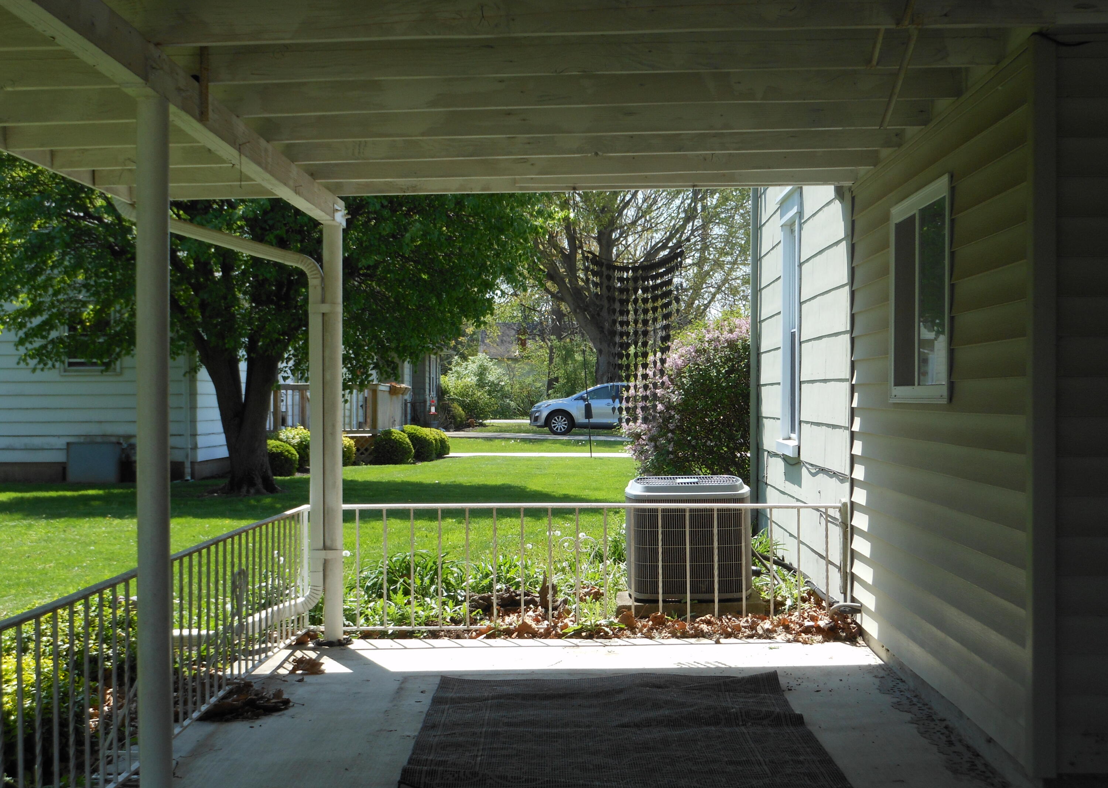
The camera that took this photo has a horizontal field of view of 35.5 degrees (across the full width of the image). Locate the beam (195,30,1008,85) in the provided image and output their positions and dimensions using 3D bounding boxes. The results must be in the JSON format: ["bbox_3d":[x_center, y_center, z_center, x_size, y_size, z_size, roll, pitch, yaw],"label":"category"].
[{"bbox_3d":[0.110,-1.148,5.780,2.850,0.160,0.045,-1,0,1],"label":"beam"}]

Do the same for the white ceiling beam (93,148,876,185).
[{"bbox_3d":[-0.334,-1.137,8.319,3.740,0.180,0.042,-1,0,1],"label":"white ceiling beam"}]

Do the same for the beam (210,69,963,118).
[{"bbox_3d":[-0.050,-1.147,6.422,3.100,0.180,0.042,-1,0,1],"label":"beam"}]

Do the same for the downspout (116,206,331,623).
[{"bbox_3d":[-1.720,0.100,9.000,1.040,2.200,0.280,0,0,1],"label":"downspout"}]

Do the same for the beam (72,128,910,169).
[{"bbox_3d":[-0.342,-1.135,7.679,3.740,0.180,0.042,-1,0,1],"label":"beam"}]

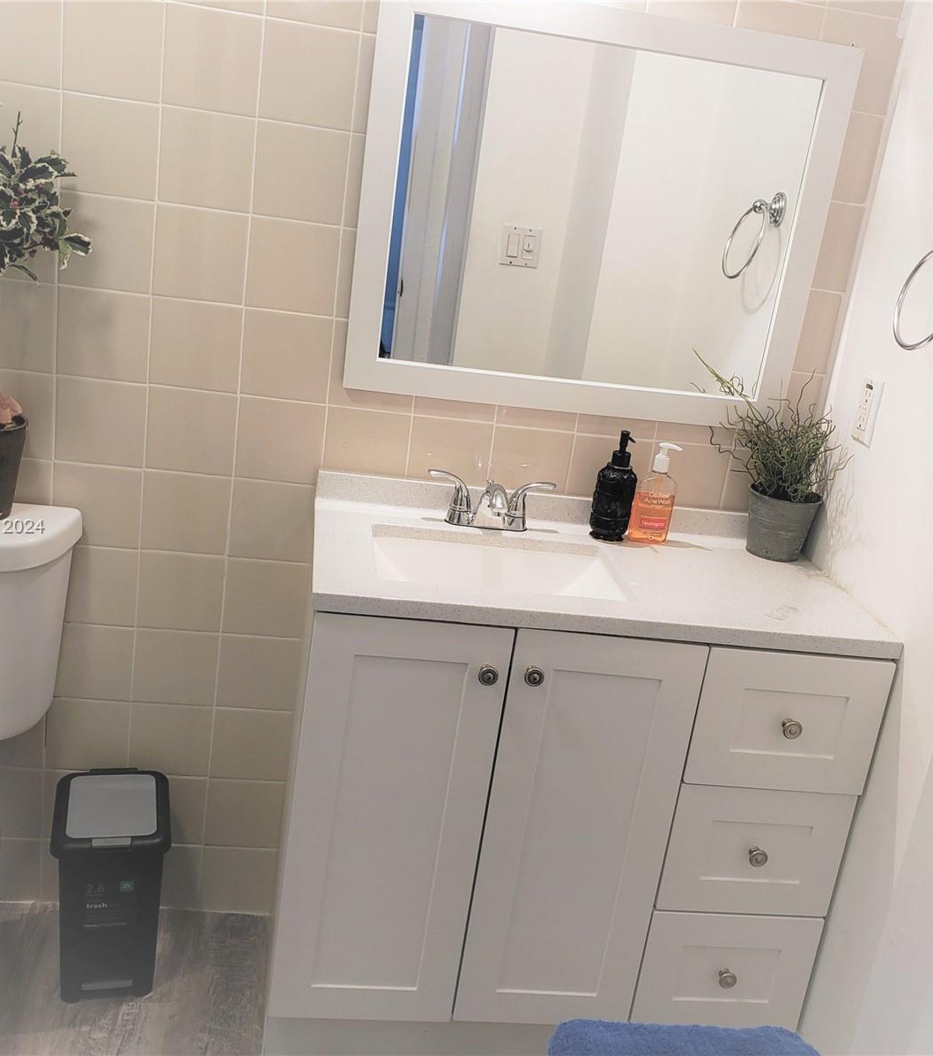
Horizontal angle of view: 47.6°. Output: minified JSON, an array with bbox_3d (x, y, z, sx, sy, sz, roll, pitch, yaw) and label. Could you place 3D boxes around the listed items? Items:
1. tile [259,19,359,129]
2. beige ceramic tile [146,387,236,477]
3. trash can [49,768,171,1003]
[{"bbox_3d":[-0.254,-0.733,1.716,0.150,0.150,0.010,5,17,-9],"label":"tile"},{"bbox_3d":[-0.492,-0.170,1.891,0.152,0.152,0.010,5,17,-9],"label":"beige ceramic tile"},{"bbox_3d":[-0.661,0.663,1.960,0.195,0.340,0.250,3,17,-17],"label":"trash can"}]

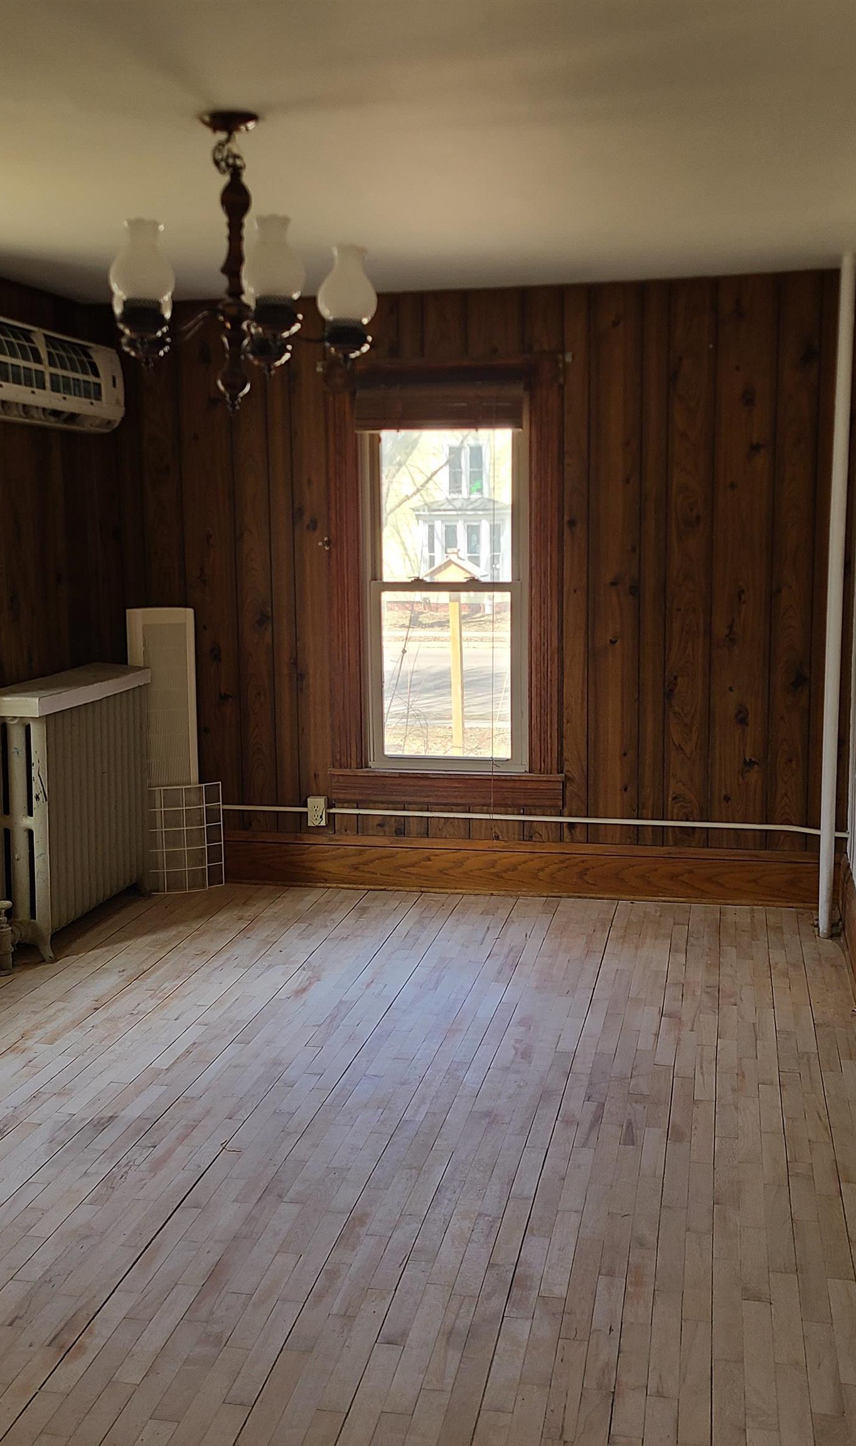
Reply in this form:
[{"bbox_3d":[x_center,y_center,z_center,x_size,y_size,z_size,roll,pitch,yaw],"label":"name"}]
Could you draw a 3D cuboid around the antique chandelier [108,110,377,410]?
[{"bbox_3d":[-0.431,-1.065,3.361,0.607,0.662,0.616,1,8,11],"label":"antique chandelier"}]

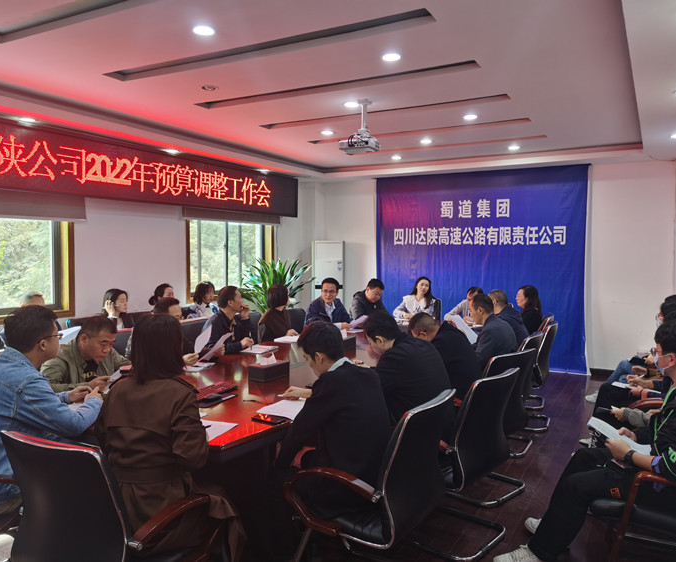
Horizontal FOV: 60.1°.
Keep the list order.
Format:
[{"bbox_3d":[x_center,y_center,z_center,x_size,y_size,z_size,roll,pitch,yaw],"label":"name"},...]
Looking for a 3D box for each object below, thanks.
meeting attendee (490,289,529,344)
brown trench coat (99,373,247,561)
[{"bbox_3d":[1.500,0.695,5.580,0.780,1.230,0.500,1,3,25],"label":"meeting attendee"},{"bbox_3d":[-0.642,0.695,2.230,0.490,0.700,0.500,1,3,25],"label":"brown trench coat"}]

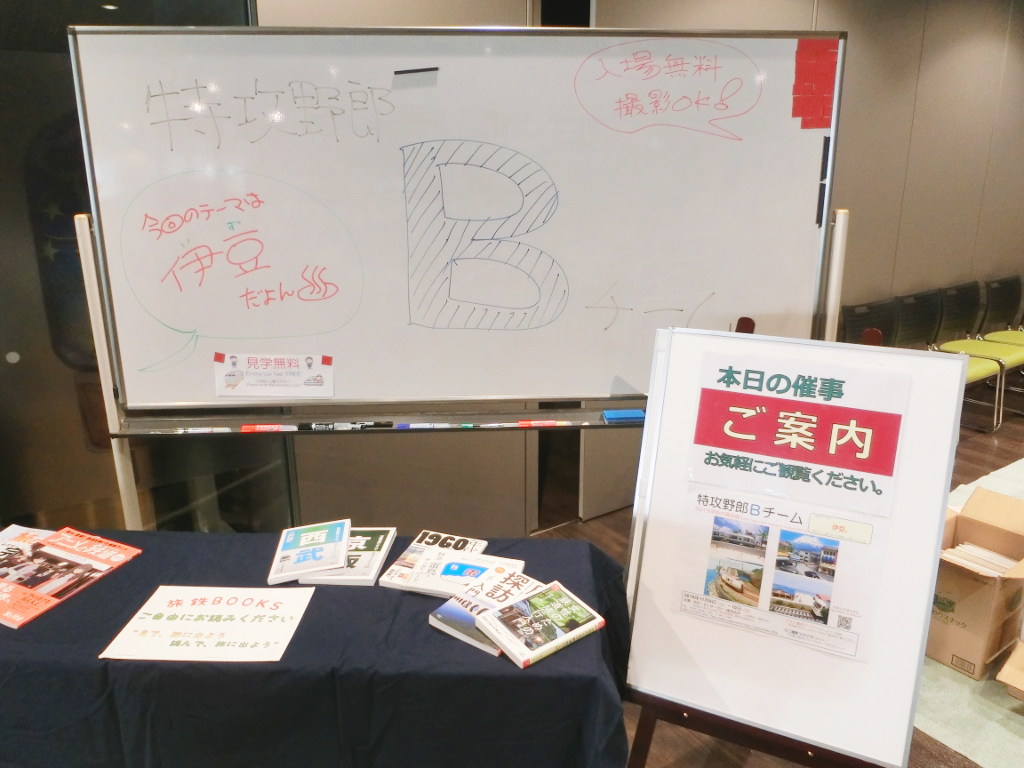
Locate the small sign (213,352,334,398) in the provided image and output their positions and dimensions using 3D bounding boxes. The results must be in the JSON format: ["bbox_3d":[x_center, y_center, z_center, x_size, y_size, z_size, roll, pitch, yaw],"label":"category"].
[{"bbox_3d":[-0.607,-0.021,1.891,0.300,0.110,0.008,1,14,-4],"label":"small sign"}]

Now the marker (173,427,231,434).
[{"bbox_3d":[-0.781,0.118,1.866,0.145,0.015,0.015,-1,15,-3],"label":"marker"}]

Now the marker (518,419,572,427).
[{"bbox_3d":[0.086,0.101,1.912,0.140,0.018,0.018,-1,15,-3],"label":"marker"}]

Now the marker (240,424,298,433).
[{"bbox_3d":[-0.614,0.113,1.875,0.143,0.019,0.019,-1,15,-3],"label":"marker"}]

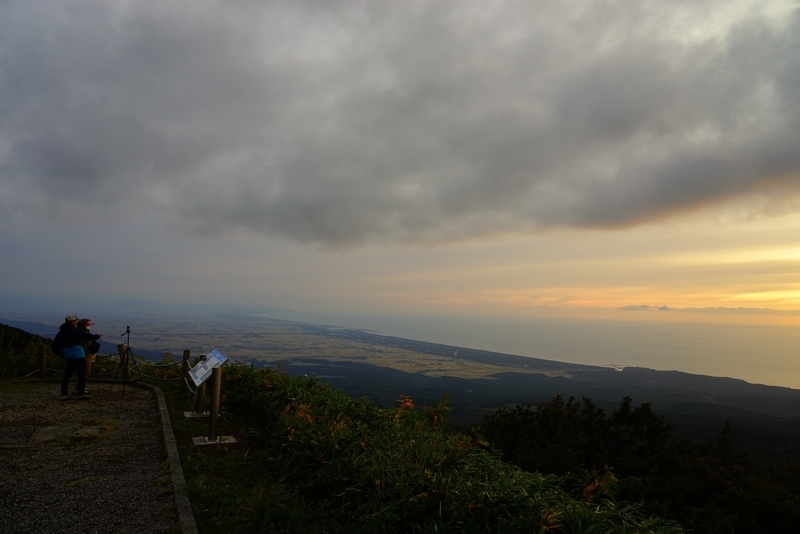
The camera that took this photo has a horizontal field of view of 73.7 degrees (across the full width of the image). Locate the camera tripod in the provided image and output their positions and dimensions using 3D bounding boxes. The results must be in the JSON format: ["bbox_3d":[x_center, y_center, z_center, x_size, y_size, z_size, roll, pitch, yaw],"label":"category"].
[{"bbox_3d":[-5.930,2.040,11.650,0.720,1.440,0.700,4,-5,-28],"label":"camera tripod"}]

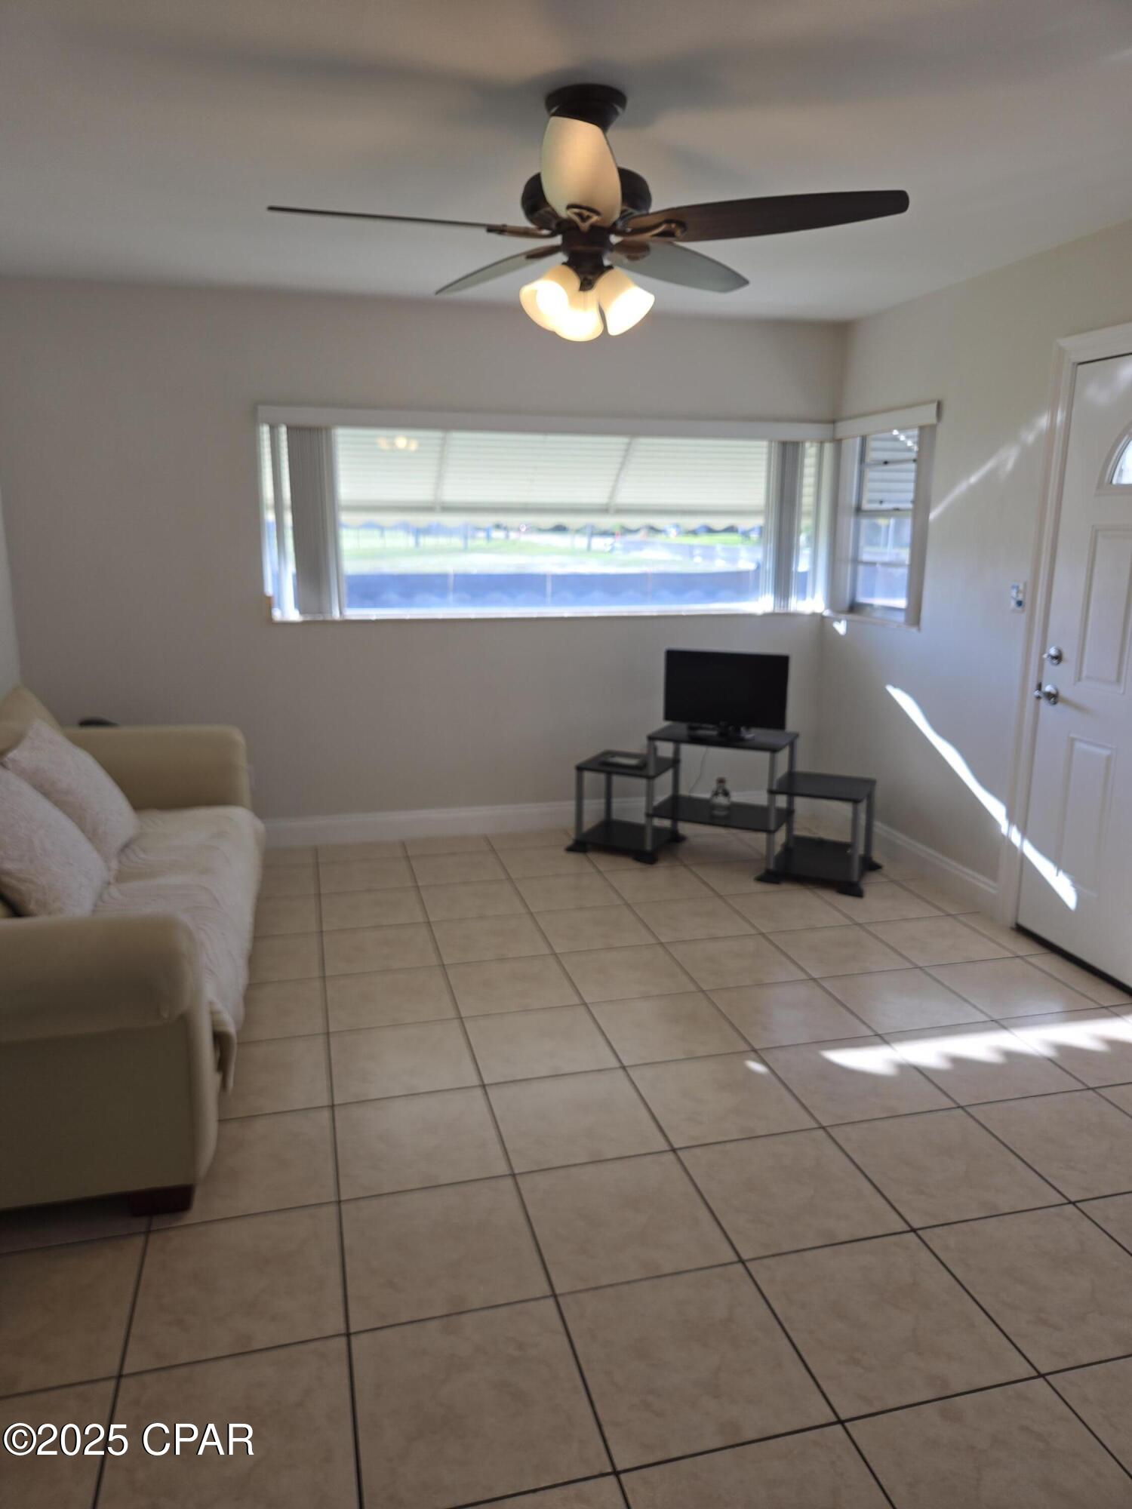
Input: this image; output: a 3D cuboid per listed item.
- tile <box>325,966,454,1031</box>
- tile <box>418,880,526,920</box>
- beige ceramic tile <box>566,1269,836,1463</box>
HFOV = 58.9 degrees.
[{"bbox_3d":[-0.568,0.793,3.268,0.396,0.010,0.396,-3,13,-14],"label":"tile"},{"bbox_3d":[-0.375,0.601,4.101,0.397,0.012,0.397,-3,13,-14],"label":"tile"},{"bbox_3d":[0.224,1.112,1.846,0.396,0.010,0.396,-3,13,-14],"label":"beige ceramic tile"}]

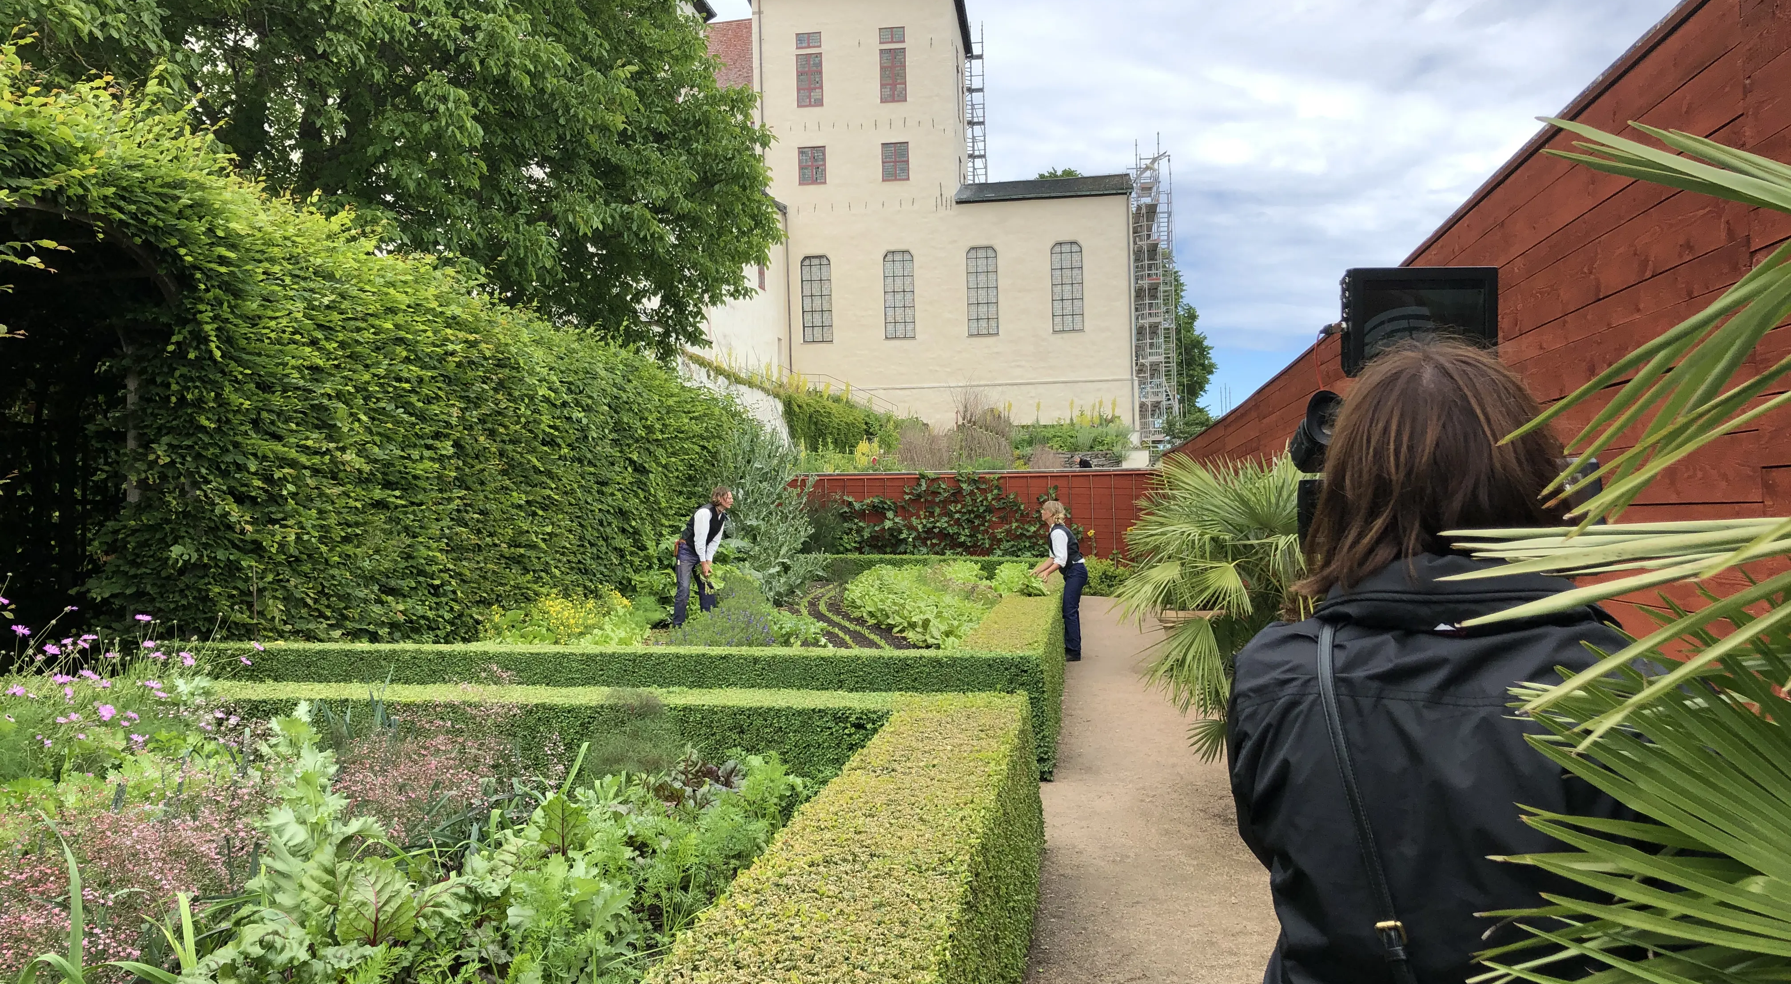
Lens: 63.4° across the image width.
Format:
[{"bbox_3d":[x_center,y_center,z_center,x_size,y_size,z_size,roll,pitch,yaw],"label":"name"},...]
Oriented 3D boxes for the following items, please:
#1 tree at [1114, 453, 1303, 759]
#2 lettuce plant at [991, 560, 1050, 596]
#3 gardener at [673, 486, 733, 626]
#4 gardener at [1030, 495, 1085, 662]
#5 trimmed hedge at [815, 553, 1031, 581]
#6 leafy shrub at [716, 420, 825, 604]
[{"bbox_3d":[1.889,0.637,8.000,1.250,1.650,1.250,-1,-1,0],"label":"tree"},{"bbox_3d":[1.234,0.867,14.600,0.580,0.380,0.500,-1,-1,0],"label":"lettuce plant"},{"bbox_3d":[-2.239,0.746,16.800,0.680,1.620,0.550,-2,-1,18],"label":"gardener"},{"bbox_3d":[1.631,0.875,14.500,0.570,1.600,0.480,-1,-1,9],"label":"gardener"},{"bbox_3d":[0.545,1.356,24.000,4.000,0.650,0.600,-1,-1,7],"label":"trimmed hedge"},{"bbox_3d":[-1.668,0.270,19.300,1.450,2.450,1.400,-1,-1,0],"label":"leafy shrub"}]

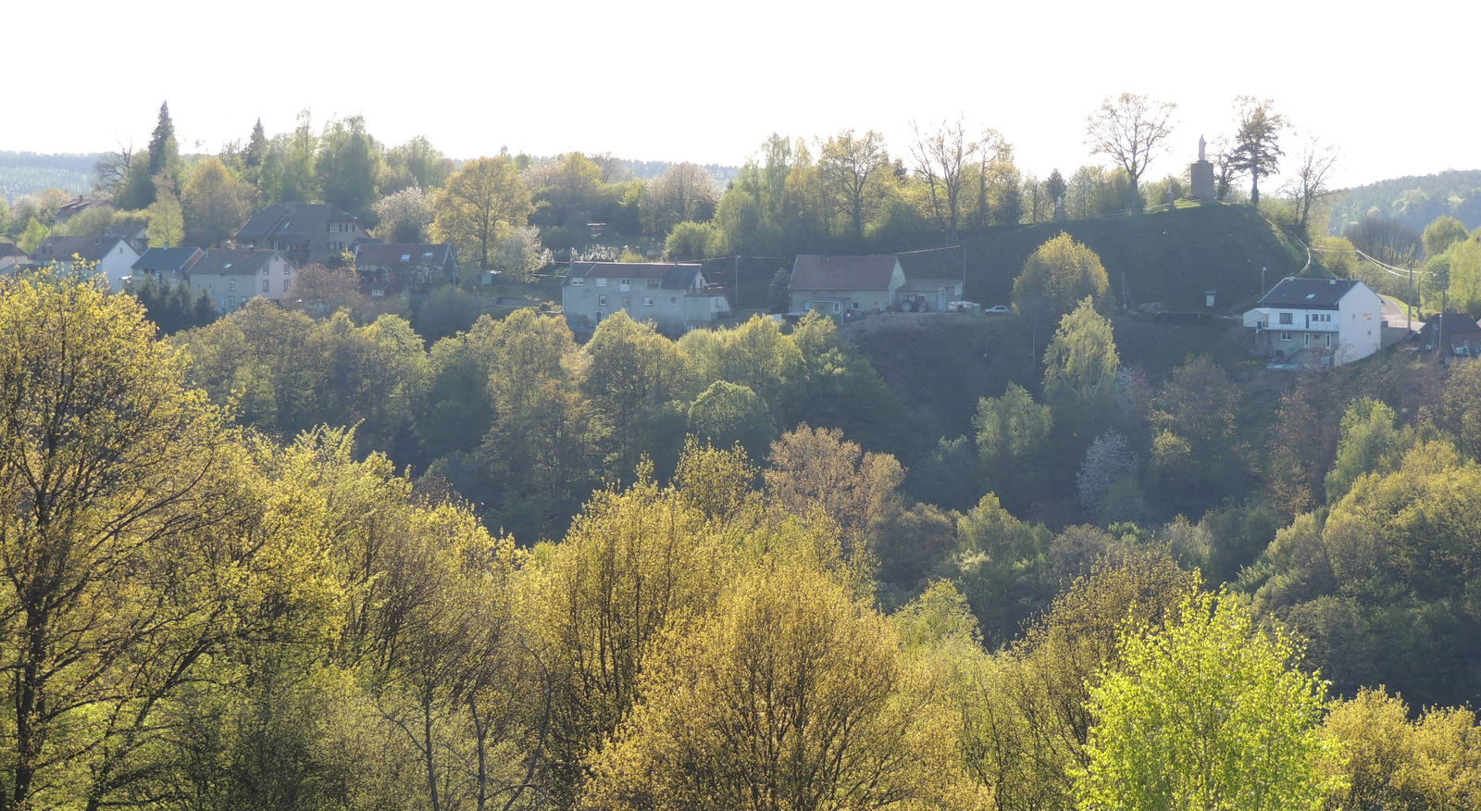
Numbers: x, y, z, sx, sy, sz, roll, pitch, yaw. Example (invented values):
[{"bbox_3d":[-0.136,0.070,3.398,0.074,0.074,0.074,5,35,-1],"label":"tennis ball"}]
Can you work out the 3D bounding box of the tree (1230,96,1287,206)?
[{"bbox_3d":[86.170,-42.360,712.000,9.600,18.290,9.400,0,3,7],"label":"tree"}]

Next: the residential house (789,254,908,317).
[{"bbox_3d":[17.100,-19.350,689.520,16.500,9.600,11.000,1,3,15],"label":"residential house"}]

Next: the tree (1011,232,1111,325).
[{"bbox_3d":[50.040,-19.510,668.000,15.600,14.990,15.200,0,3,4],"label":"tree"}]

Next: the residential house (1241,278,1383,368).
[{"bbox_3d":[84.010,-12.350,629.300,10.500,12.400,17.500,-3,4,-40],"label":"residential house"}]

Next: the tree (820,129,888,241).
[{"bbox_3d":[19.140,-37.290,722.000,11.600,18.940,11.400,0,3,2],"label":"tree"}]

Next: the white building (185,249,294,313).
[{"bbox_3d":[-81.750,-20.340,703.000,15.200,10.840,10.000,2,4,35],"label":"white building"}]

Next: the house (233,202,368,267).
[{"bbox_3d":[-76.000,-29.430,740.530,18.000,11.600,14.500,3,4,40],"label":"house"}]

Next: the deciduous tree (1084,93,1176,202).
[{"bbox_3d":[66.030,-43.620,725.700,15.800,18.900,15.800,0,3,5],"label":"deciduous tree"}]

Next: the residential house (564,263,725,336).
[{"bbox_3d":[-14.590,-16.660,659.630,23.500,11.300,10.000,1,3,16],"label":"residential house"}]

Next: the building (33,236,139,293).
[{"bbox_3d":[-110.970,-23.580,725.000,16.000,10.100,9.800,2,4,31],"label":"building"}]

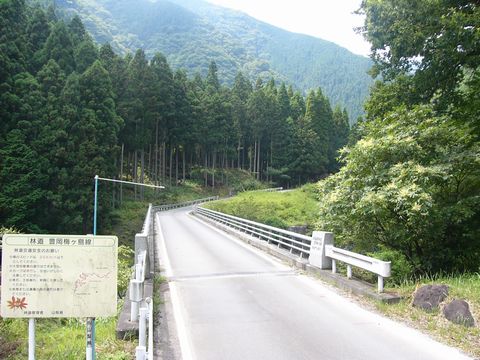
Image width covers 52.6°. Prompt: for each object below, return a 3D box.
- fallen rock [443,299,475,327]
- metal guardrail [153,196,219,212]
[{"bbox_3d":[4.140,2.510,9.220,0.550,0.400,0.460,-1,-2,24],"label":"fallen rock"},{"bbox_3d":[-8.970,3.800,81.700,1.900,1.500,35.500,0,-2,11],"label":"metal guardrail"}]

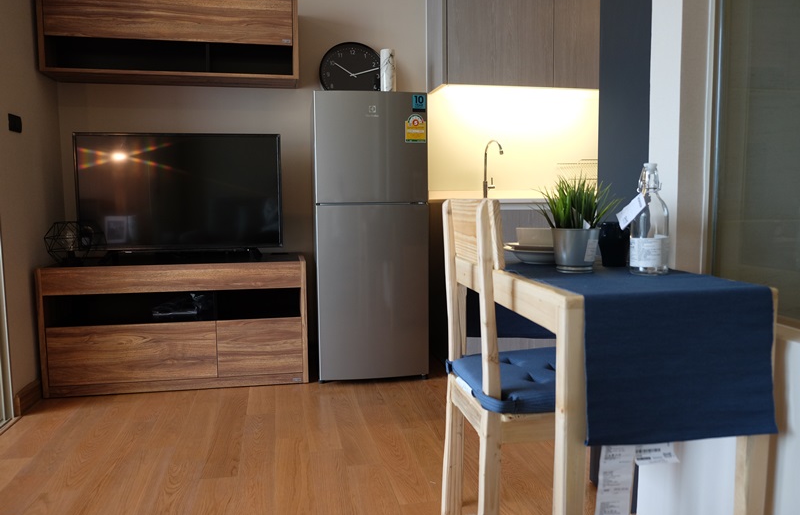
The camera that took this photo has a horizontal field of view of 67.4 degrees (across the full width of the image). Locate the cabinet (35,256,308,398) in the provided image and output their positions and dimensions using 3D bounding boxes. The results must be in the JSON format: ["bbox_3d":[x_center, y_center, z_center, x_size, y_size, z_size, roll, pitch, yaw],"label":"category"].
[{"bbox_3d":[-1.087,0.320,3.048,1.205,0.605,0.410,-1,5,-11],"label":"cabinet"}]

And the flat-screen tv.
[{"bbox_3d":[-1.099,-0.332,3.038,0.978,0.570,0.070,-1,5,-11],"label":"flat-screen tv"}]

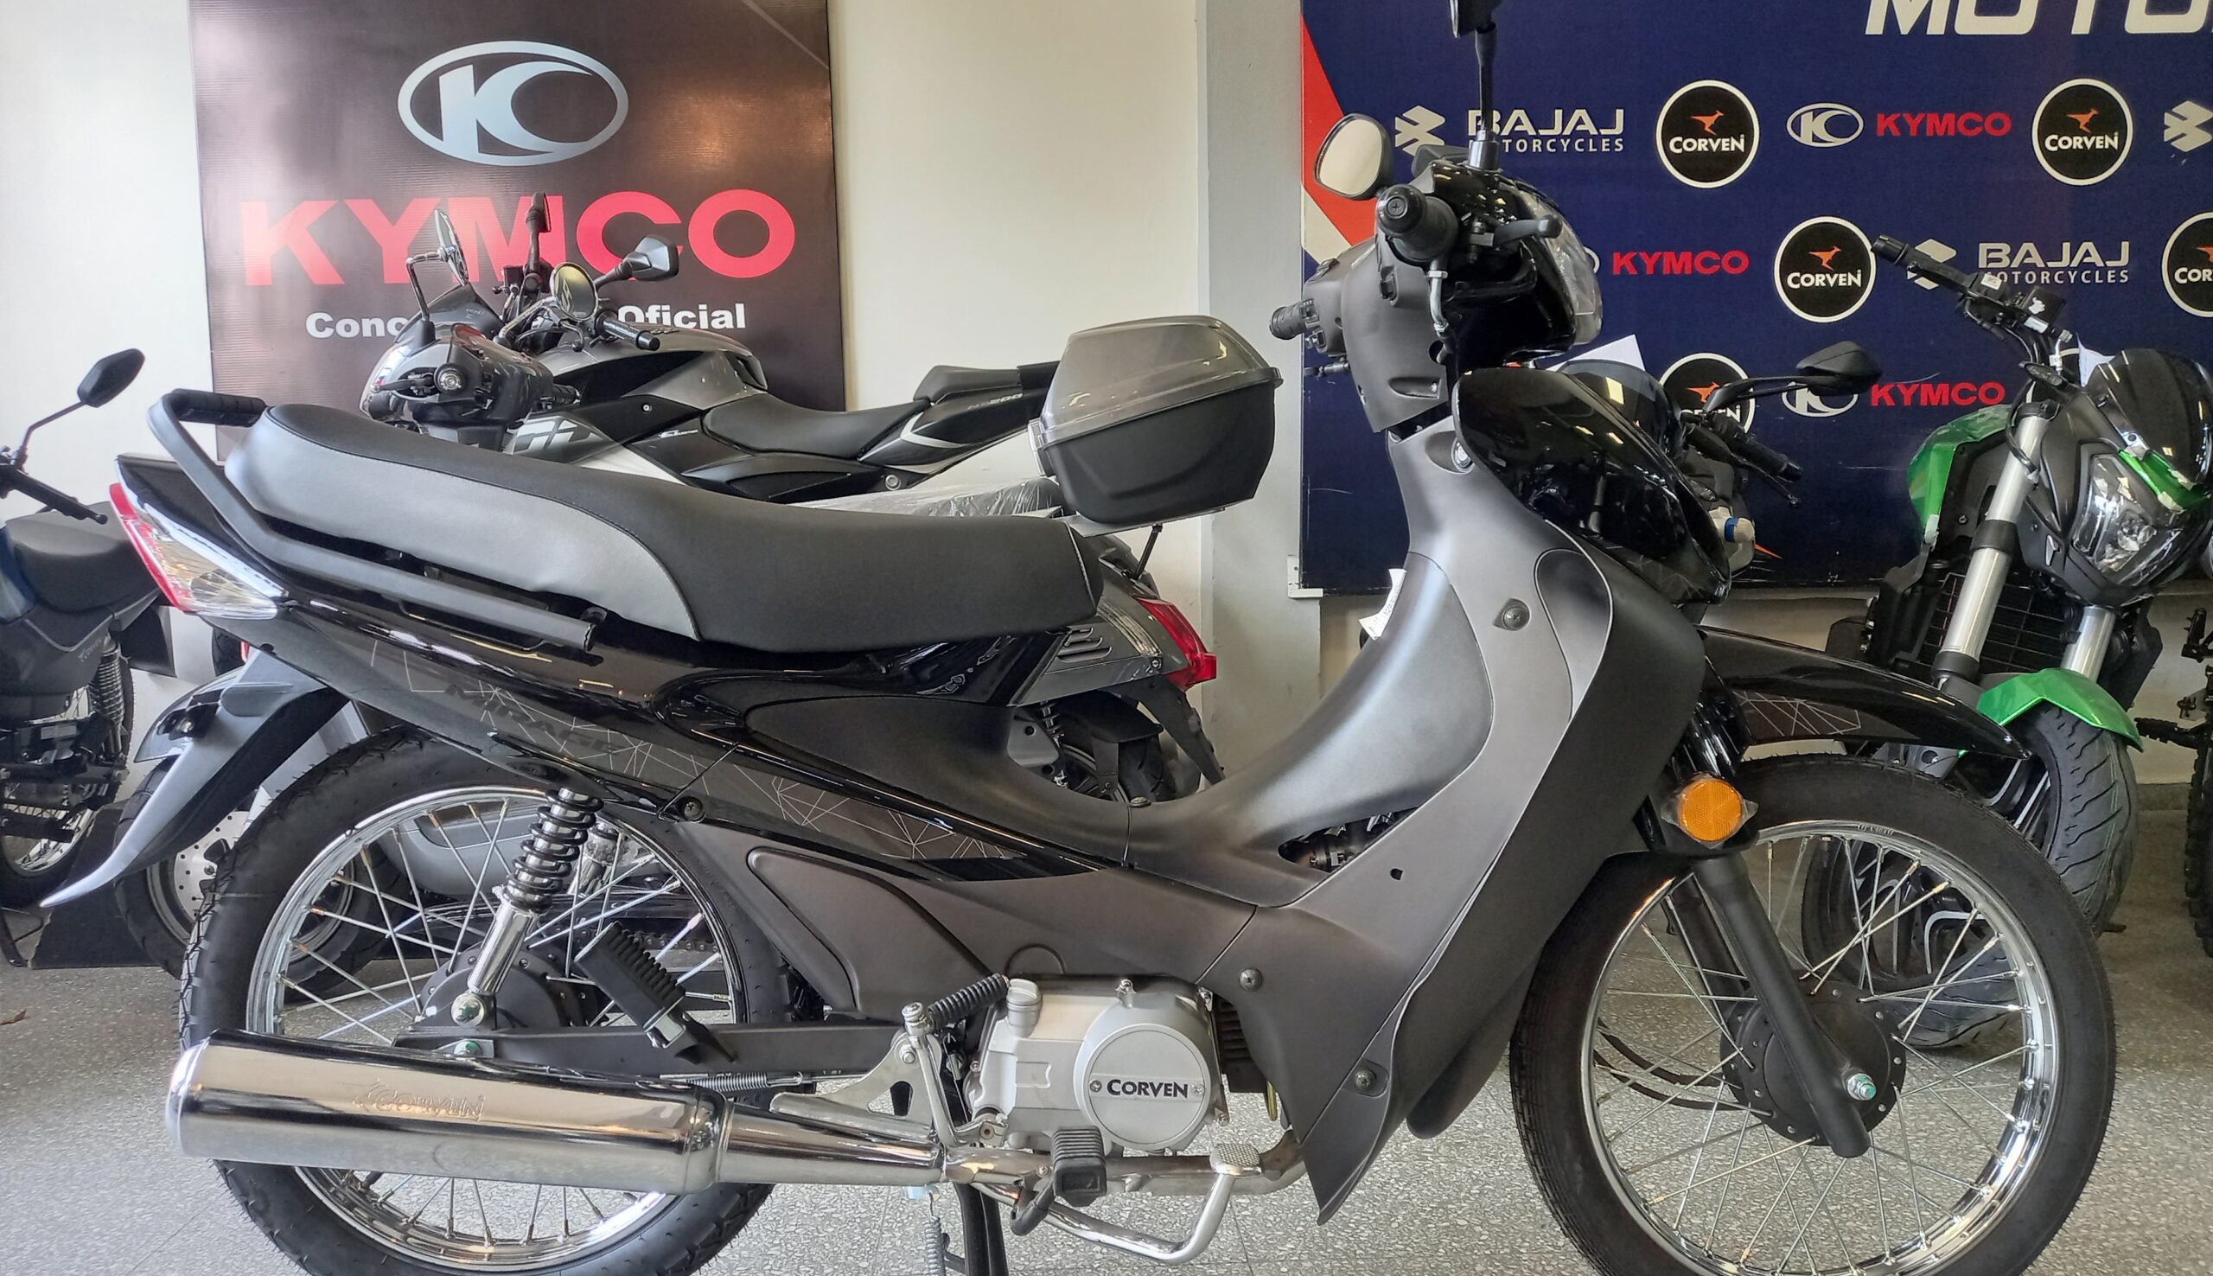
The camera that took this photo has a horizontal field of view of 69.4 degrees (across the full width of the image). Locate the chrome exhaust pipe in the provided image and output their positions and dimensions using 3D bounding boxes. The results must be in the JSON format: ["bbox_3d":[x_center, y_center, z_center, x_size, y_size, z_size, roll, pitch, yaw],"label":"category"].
[{"bbox_3d":[-0.455,0.395,1.325,0.625,0.098,0.098,5,6,0],"label":"chrome exhaust pipe"}]

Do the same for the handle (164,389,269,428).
[{"bbox_3d":[-0.787,-0.204,1.415,0.036,0.036,0.180,0,6,0],"label":"handle"}]

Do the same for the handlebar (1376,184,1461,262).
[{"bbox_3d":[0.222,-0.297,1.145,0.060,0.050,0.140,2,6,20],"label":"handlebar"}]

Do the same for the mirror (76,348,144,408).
[{"bbox_3d":[-1.560,-0.408,2.500,0.125,0.070,0.045,-36,18,-17],"label":"mirror"}]

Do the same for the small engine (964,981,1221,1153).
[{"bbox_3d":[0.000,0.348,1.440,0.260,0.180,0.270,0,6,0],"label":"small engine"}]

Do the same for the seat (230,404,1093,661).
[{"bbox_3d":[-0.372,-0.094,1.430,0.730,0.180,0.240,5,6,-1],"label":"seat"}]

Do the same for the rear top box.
[{"bbox_3d":[0.058,-0.340,2.540,0.365,0.280,0.400,-12,7,-4],"label":"rear top box"}]

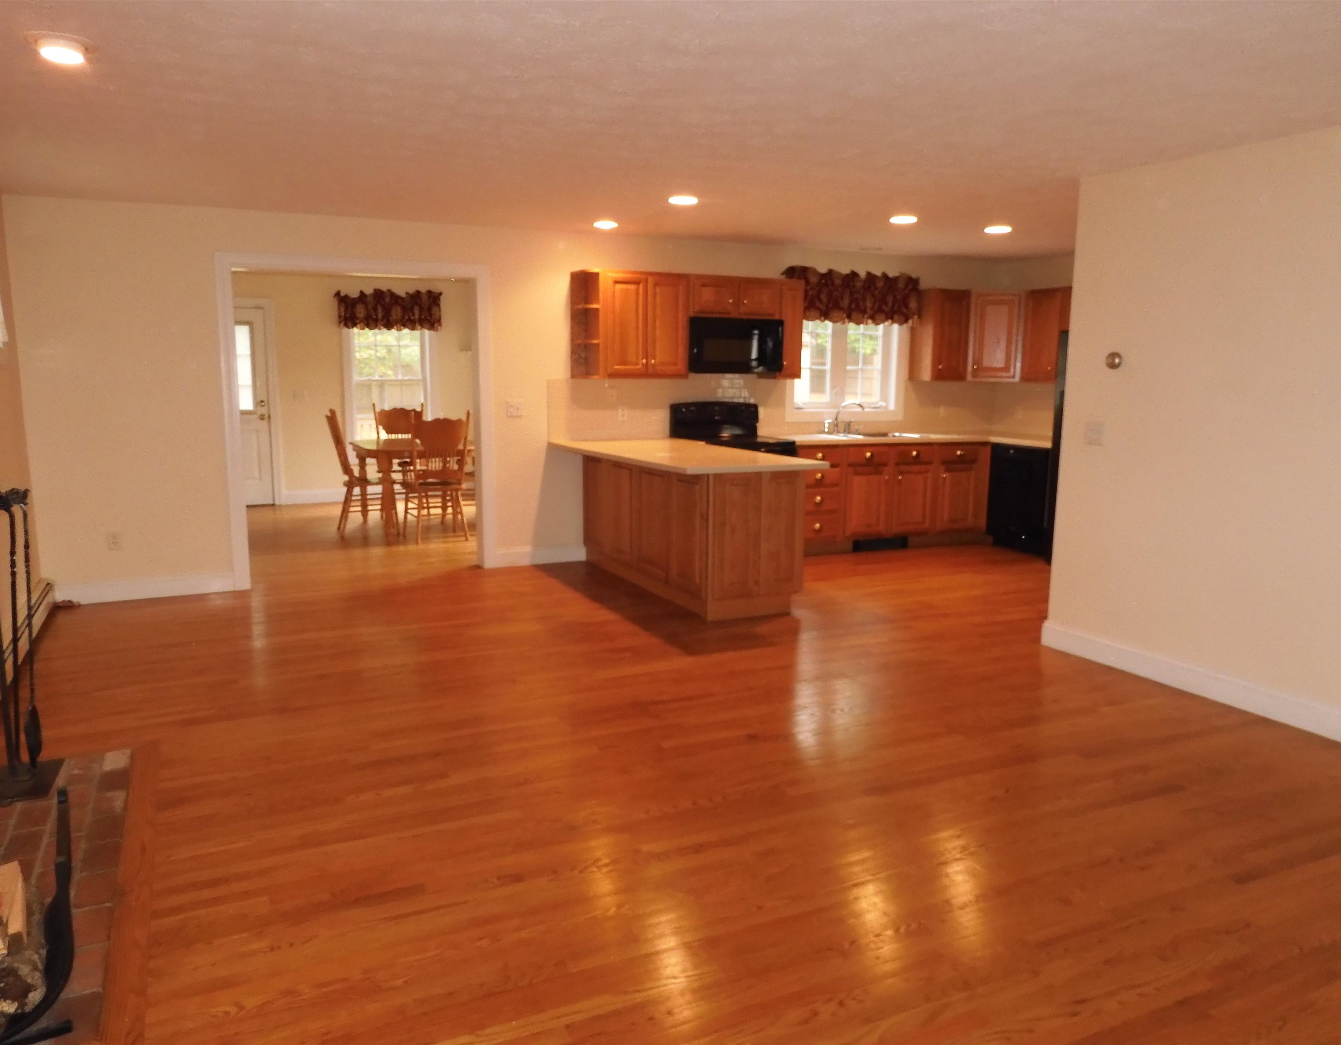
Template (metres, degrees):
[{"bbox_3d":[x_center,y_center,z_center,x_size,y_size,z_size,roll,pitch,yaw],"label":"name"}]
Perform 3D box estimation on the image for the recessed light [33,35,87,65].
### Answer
[{"bbox_3d":[-1.839,-1.413,2.896,0.185,0.050,0.185,-4,10,-26],"label":"recessed light"}]

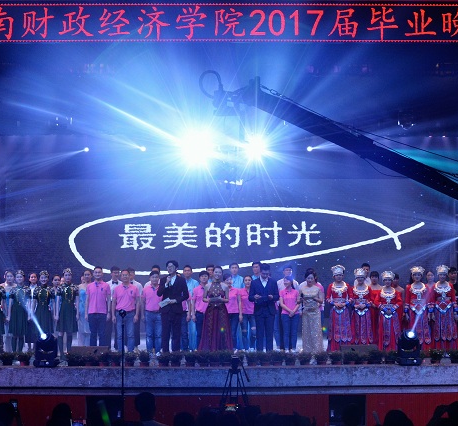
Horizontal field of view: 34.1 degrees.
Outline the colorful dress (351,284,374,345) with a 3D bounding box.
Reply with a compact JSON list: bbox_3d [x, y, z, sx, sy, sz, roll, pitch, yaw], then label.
[{"bbox_3d":[2.598,2.032,14.403,0.457,1.317,0.360,0,-3,0],"label":"colorful dress"}]

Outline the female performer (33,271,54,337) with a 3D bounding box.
[{"bbox_3d":[-3.422,1.885,13.823,0.430,1.636,0.320,0,-5,-5],"label":"female performer"}]

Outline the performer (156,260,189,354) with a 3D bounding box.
[{"bbox_3d":[-1.039,1.804,13.916,0.600,1.833,0.420,-1,-4,12],"label":"performer"}]

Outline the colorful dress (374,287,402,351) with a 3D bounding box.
[{"bbox_3d":[3.083,2.060,14.400,0.530,1.330,0.400,0,-3,0],"label":"colorful dress"}]

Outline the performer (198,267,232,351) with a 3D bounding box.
[{"bbox_3d":[-0.253,1.899,14.500,0.660,1.710,0.480,0,-3,0],"label":"performer"}]

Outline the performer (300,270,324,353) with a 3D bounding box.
[{"bbox_3d":[1.605,1.931,14.513,0.467,1.660,0.380,0,-5,5],"label":"performer"}]

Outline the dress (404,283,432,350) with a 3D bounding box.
[{"bbox_3d":[3.678,2.046,14.559,0.546,1.374,0.400,0,-5,5],"label":"dress"}]

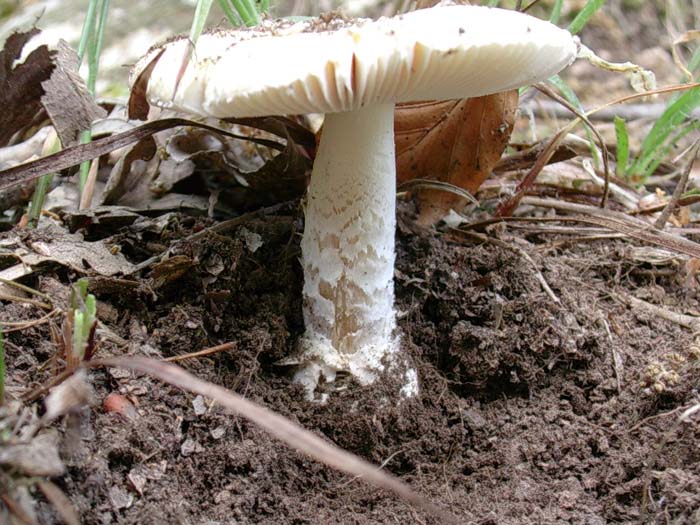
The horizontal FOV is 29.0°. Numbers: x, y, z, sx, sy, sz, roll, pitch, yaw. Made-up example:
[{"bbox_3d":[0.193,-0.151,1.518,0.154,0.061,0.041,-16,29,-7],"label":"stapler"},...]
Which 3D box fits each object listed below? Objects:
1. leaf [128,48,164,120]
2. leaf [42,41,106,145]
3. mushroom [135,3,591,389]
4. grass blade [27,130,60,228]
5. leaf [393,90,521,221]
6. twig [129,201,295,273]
[{"bbox_3d":[-0.057,-0.050,0.380,0.007,0.020,0.006,18,0,-18],"label":"leaf"},{"bbox_3d":[-0.091,-0.056,0.445,0.021,0.034,0.010,-6,12,-5],"label":"leaf"},{"bbox_3d":[0.002,-0.017,0.390,0.126,0.113,0.120,0,12,0],"label":"mushroom"},{"bbox_3d":[-0.098,-0.027,0.435,0.005,0.031,0.004,14,18,-7],"label":"grass blade"},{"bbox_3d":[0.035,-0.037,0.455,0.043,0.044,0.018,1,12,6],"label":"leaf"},{"bbox_3d":[-0.043,-0.008,0.422,0.062,0.005,0.005,-24,24,-34],"label":"twig"}]

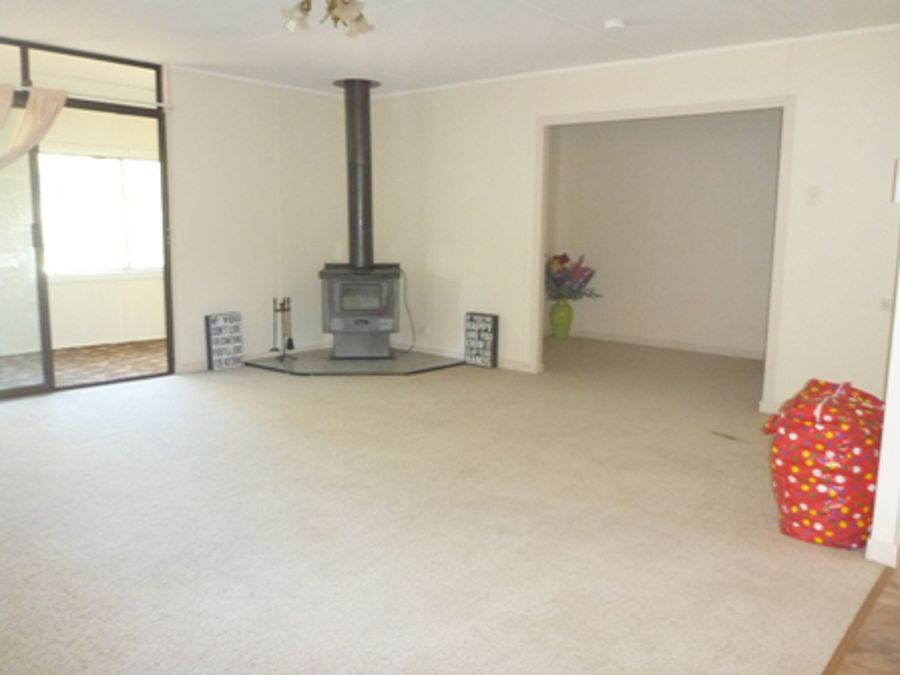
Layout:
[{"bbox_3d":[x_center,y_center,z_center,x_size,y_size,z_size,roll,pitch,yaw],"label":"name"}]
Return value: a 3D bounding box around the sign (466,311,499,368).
[{"bbox_3d":[0.274,0.026,6.376,0.290,0.455,0.063,8,10,39],"label":"sign"}]

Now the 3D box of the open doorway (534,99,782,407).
[{"bbox_3d":[1.485,-0.595,5.431,1.790,2.020,0.130,8,12,39],"label":"open doorway"}]

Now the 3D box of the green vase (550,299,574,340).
[{"bbox_3d":[1.221,-0.203,7.871,0.250,0.430,0.250,1,10,0],"label":"green vase"}]

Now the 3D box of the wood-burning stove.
[{"bbox_3d":[-0.803,-1.029,6.535,0.700,2.400,0.540,0,10,-6],"label":"wood-burning stove"}]

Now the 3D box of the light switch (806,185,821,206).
[{"bbox_3d":[2.309,-0.902,4.626,0.078,0.125,0.013,8,12,39],"label":"light switch"}]

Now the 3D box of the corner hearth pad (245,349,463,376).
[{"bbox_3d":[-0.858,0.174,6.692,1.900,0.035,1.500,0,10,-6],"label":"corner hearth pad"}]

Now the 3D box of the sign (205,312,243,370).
[{"bbox_3d":[-1.919,0.028,6.204,0.290,0.455,0.063,-8,9,-43],"label":"sign"}]

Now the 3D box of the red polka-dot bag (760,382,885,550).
[{"bbox_3d":[1.607,0.503,3.110,0.430,0.630,0.390,8,12,39],"label":"red polka-dot bag"}]

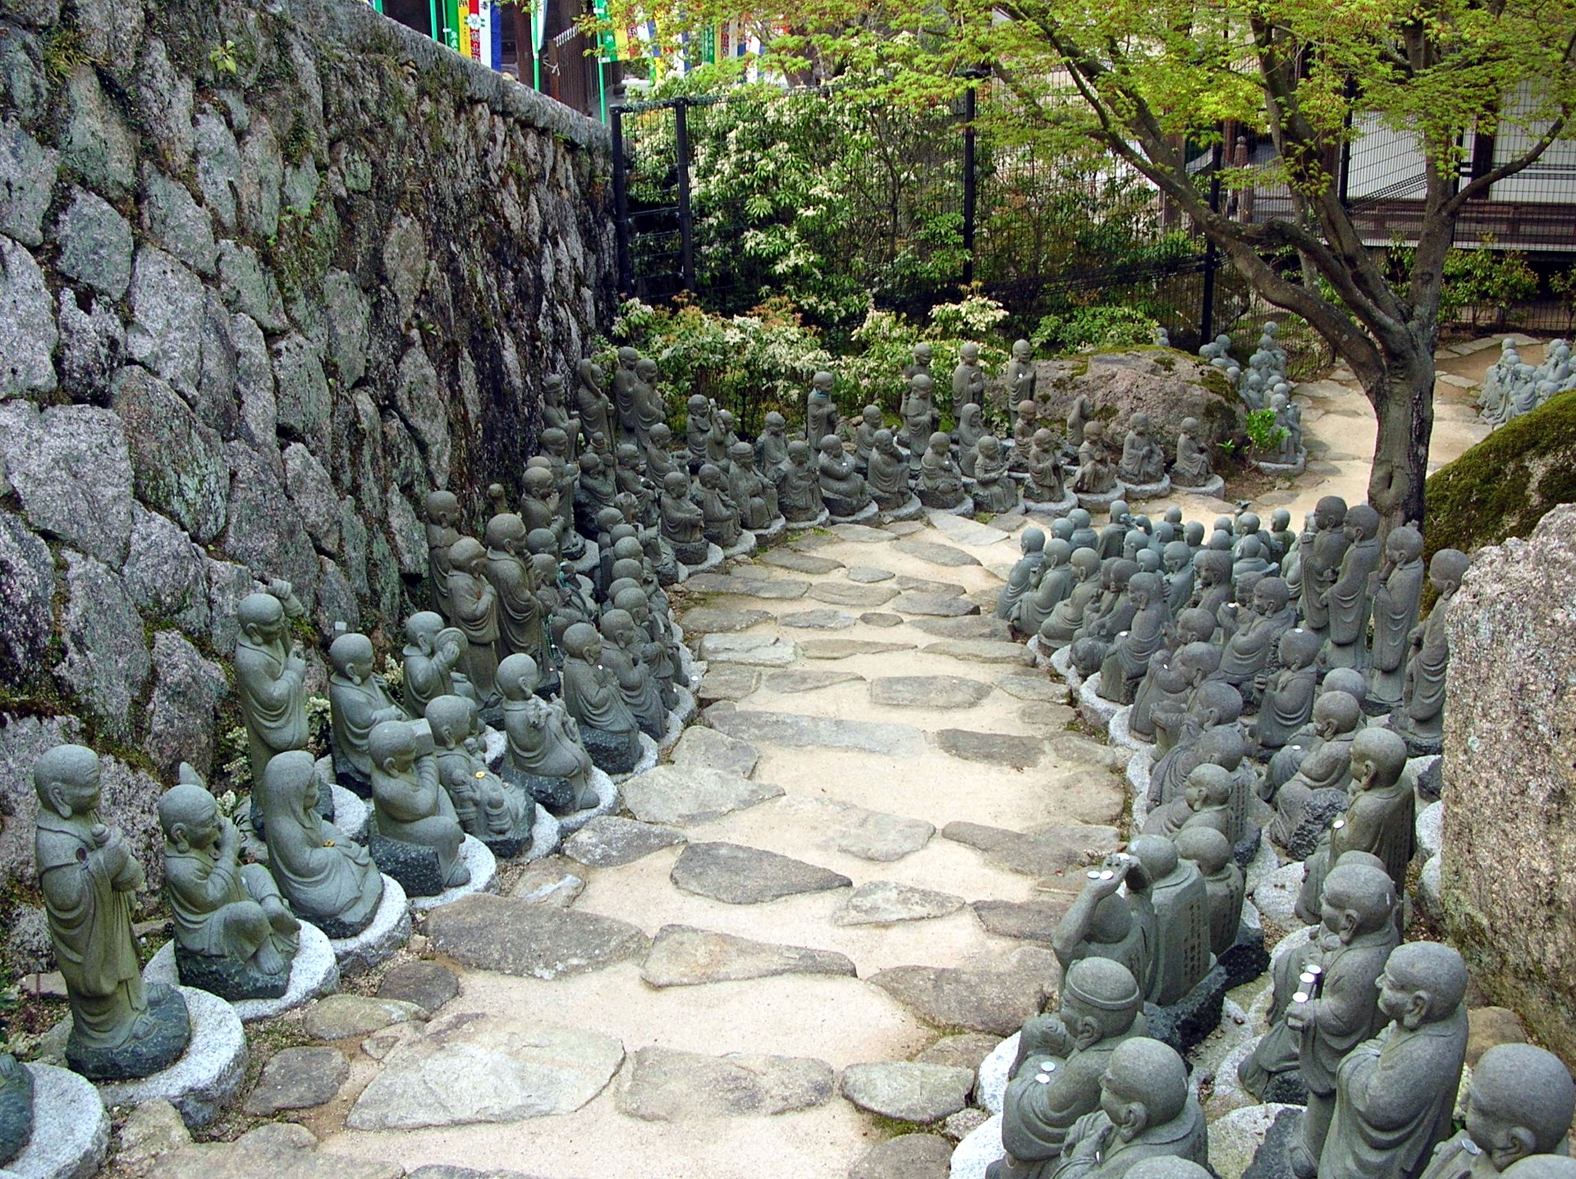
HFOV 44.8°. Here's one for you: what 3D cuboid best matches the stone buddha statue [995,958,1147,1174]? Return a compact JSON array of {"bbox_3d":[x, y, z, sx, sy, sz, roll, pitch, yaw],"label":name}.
[{"bbox_3d":[0.392,0.665,2.650,0.220,0.359,0.200,9,24,24],"label":"stone buddha statue"}]

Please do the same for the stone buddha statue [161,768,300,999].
[{"bbox_3d":[-1.071,0.561,3.680,0.250,0.405,0.215,3,19,12],"label":"stone buddha statue"}]

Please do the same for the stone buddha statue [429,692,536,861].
[{"bbox_3d":[-0.737,0.434,4.600,0.260,0.370,0.210,3,19,12],"label":"stone buddha statue"}]

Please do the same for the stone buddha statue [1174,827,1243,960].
[{"bbox_3d":[0.838,0.626,3.830,0.210,0.345,0.200,9,21,27],"label":"stone buddha statue"}]

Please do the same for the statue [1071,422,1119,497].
[{"bbox_3d":[1.648,-0.711,10.220,0.220,0.364,0.235,-9,21,-20],"label":"statue"}]

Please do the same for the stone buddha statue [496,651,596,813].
[{"bbox_3d":[-0.605,0.338,4.740,0.230,0.381,0.205,0,20,4],"label":"stone buddha statue"}]

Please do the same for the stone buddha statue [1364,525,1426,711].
[{"bbox_3d":[1.679,0.067,5.280,0.150,0.522,0.150,10,24,24],"label":"stone buddha statue"}]

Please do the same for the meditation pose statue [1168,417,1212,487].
[{"bbox_3d":[1.944,-0.669,9.200,0.200,0.317,0.170,16,27,35],"label":"meditation pose statue"}]

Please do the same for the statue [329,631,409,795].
[{"bbox_3d":[-1.062,0.297,4.870,0.230,0.390,0.210,0,19,3],"label":"statue"}]

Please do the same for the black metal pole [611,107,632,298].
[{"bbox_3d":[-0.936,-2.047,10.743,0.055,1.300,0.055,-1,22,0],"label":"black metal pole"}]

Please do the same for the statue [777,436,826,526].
[{"bbox_3d":[0.066,-0.569,9.750,0.230,0.385,0.230,-10,21,-25],"label":"statue"}]

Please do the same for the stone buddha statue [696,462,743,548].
[{"bbox_3d":[-0.328,-0.419,9.350,0.230,0.385,0.220,16,25,41],"label":"stone buddha statue"}]

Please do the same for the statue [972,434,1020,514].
[{"bbox_3d":[0.925,-0.525,8.500,0.190,0.339,0.210,-18,28,-36],"label":"statue"}]

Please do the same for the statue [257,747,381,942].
[{"bbox_3d":[-0.900,0.466,3.680,0.235,0.354,0.200,4,22,11],"label":"statue"}]

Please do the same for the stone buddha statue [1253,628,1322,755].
[{"bbox_3d":[1.307,0.255,4.980,0.185,0.330,0.195,6,21,20],"label":"stone buddha statue"}]

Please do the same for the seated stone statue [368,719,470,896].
[{"bbox_3d":[-0.852,0.486,4.400,0.240,0.385,0.210,2,19,10],"label":"seated stone statue"}]

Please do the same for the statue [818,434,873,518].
[{"bbox_3d":[0.242,-0.493,8.000,0.220,0.332,0.200,20,30,41],"label":"statue"}]

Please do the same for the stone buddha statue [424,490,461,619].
[{"bbox_3d":[-1.011,-0.032,5.800,0.190,0.560,0.190,-3,20,-5],"label":"stone buddha statue"}]

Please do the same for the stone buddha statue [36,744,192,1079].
[{"bbox_3d":[-1.115,0.510,3.120,0.210,0.553,0.190,1,20,7],"label":"stone buddha statue"}]

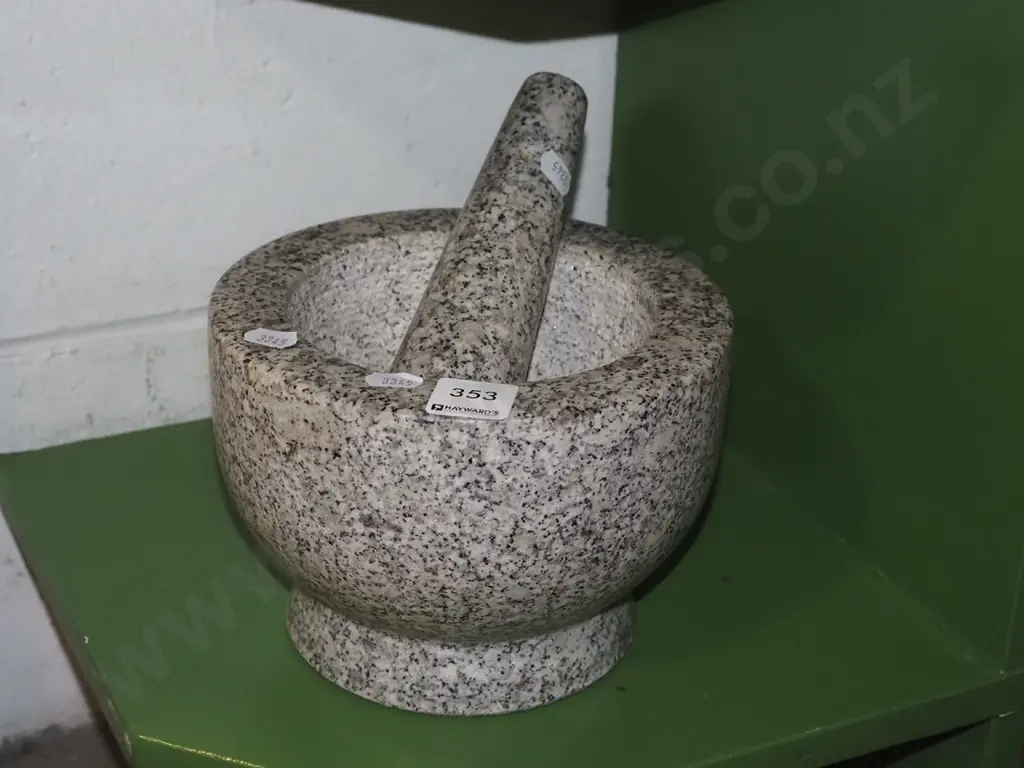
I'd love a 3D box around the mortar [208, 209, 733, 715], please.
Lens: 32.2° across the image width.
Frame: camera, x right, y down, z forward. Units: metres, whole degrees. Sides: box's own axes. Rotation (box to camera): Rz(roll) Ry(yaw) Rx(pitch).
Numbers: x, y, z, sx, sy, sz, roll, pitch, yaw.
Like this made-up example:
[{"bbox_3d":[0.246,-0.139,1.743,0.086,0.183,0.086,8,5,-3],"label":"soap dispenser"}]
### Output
[{"bbox_3d":[-0.019,0.035,0.793,0.224,0.159,0.224,2,26,0],"label":"mortar"}]

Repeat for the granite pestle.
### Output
[{"bbox_3d":[-0.010,-0.046,0.803,0.063,0.206,0.063,18,-10,0],"label":"granite pestle"}]

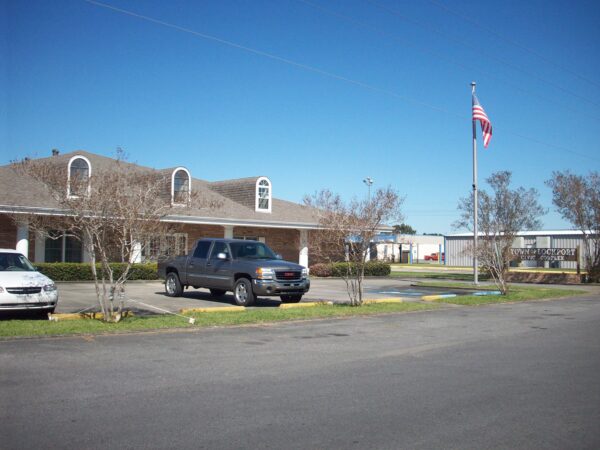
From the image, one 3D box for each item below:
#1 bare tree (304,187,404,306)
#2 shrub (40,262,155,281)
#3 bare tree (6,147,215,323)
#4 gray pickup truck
[{"bbox_3d":[1.628,0.646,18.955,2.900,3.480,2.700,1,-2,0],"label":"bare tree"},{"bbox_3d":[-9.146,2.092,28.677,6.918,0.820,1.000,3,-3,-41],"label":"shrub"},{"bbox_3d":[-4.099,0.222,14.196,4.500,3.720,4.100,1,-2,0],"label":"bare tree"},{"bbox_3d":[-2.207,1.392,20.026,2.030,1.930,5.820,3,-3,-42],"label":"gray pickup truck"}]

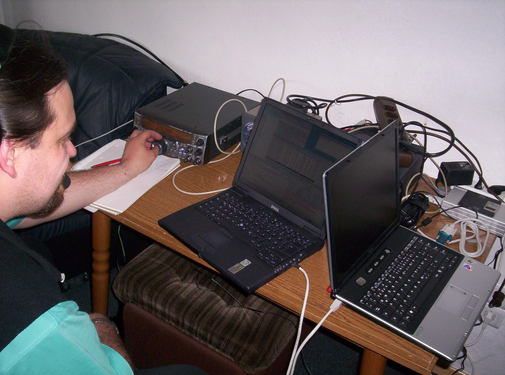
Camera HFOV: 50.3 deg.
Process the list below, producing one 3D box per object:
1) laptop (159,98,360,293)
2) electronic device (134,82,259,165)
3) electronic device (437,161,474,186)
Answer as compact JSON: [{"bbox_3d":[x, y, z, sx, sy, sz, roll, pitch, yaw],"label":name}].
[{"bbox_3d":[0.016,0.000,1.313,0.321,0.281,0.362,30,39,34],"label":"laptop"},{"bbox_3d":[-0.183,-0.224,1.818,0.267,0.102,0.344,19,34,21],"label":"electronic device"},{"bbox_3d":[0.620,-0.041,1.631,0.086,0.052,0.055,0,32,-10],"label":"electronic device"}]

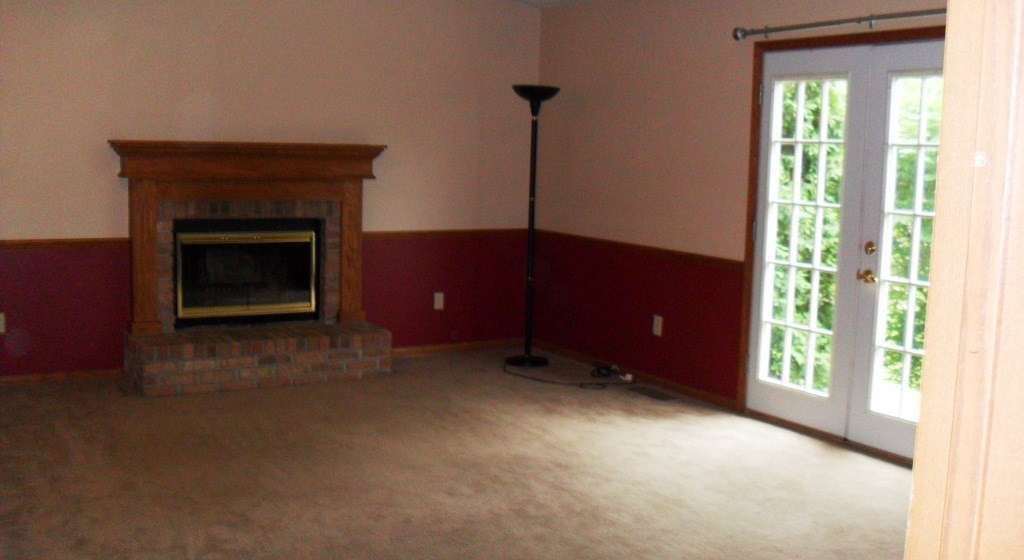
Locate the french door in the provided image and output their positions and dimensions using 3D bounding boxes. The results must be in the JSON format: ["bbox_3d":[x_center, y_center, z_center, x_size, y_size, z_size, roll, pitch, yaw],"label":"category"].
[{"bbox_3d":[1.734,-0.163,5.180,0.078,1.991,1.453,-3,8,-32],"label":"french door"}]

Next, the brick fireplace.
[{"bbox_3d":[-1.550,-0.114,6.365,1.653,1.438,0.429,-3,8,-32],"label":"brick fireplace"}]

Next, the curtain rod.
[{"bbox_3d":[1.704,-1.248,4.998,0.117,0.083,1.745,-3,8,-32],"label":"curtain rod"}]

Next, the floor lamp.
[{"bbox_3d":[0.138,-0.347,6.956,0.322,1.857,0.322,2,7,0],"label":"floor lamp"}]

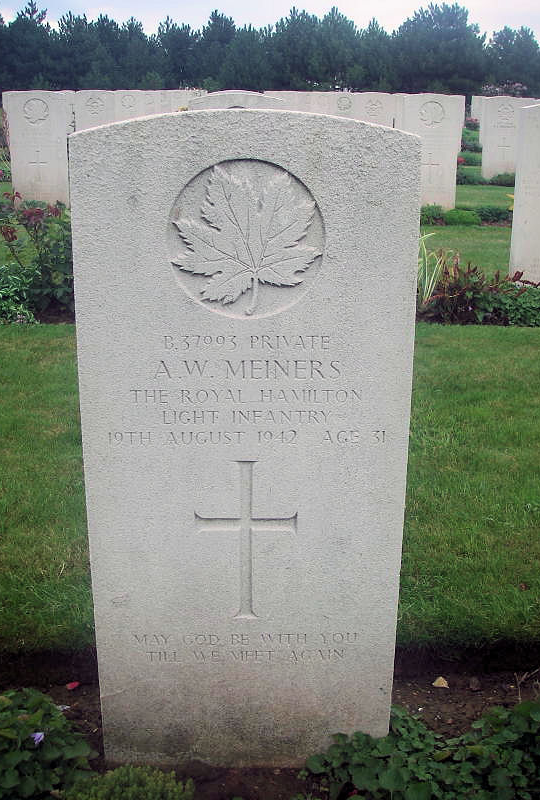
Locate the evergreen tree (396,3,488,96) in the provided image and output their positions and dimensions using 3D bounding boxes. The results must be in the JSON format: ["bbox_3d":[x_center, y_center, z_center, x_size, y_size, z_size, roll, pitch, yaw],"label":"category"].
[{"bbox_3d":[8.492,-17.310,44.000,4.700,5.200,4.500,0,17,0],"label":"evergreen tree"}]

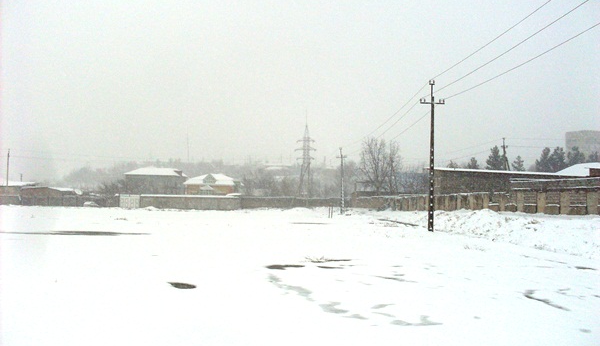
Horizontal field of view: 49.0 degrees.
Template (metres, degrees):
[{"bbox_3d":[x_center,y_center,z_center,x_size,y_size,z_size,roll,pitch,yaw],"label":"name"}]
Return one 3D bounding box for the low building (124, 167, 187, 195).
[{"bbox_3d":[-26.544,2.664,121.000,11.200,7.700,9.500,1,-2,-9],"label":"low building"}]

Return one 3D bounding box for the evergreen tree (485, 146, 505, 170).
[{"bbox_3d":[32.564,1.169,110.000,4.300,11.000,4.300,1,-2,0],"label":"evergreen tree"}]

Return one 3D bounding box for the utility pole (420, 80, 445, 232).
[{"bbox_3d":[7.946,-1.019,39.500,1.450,9.050,0.350,1,-2,-3],"label":"utility pole"}]

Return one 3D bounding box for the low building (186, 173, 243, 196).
[{"bbox_3d":[-19.838,3.819,145.850,11.500,7.200,10.000,0,-2,-2],"label":"low building"}]

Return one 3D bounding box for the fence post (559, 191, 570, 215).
[{"bbox_3d":[22.529,2.512,55.957,0.600,2.050,0.700,0,-2,-7],"label":"fence post"}]

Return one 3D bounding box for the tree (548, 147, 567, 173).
[{"bbox_3d":[44.174,1.287,113.000,4.200,11.200,4.200,1,-2,0],"label":"tree"}]

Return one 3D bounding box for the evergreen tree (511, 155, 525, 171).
[{"bbox_3d":[38.963,1.521,117.802,4.000,9.500,4.000,0,-2,0],"label":"evergreen tree"}]

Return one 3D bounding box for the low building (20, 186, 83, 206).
[{"bbox_3d":[-43.762,4.191,116.000,10.800,3.700,7.000,1,-2,-9],"label":"low building"}]

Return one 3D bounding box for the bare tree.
[{"bbox_3d":[14.483,-0.055,119.725,7.800,13.200,7.200,0,-2,0],"label":"bare tree"}]

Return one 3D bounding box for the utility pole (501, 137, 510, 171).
[{"bbox_3d":[28.632,-0.312,91.806,0.500,9.300,1.300,-1,-3,30],"label":"utility pole"}]

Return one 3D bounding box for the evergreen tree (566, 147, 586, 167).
[{"bbox_3d":[51.211,0.929,121.760,4.800,11.500,4.800,0,-2,0],"label":"evergreen tree"}]

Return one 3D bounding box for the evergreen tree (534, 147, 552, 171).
[{"bbox_3d":[41.687,1.287,113.000,4.200,11.200,4.200,1,-2,0],"label":"evergreen tree"}]

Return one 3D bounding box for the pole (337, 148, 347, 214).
[{"bbox_3d":[5.204,0.935,81.826,1.300,8.350,0.300,0,-2,-2],"label":"pole"}]

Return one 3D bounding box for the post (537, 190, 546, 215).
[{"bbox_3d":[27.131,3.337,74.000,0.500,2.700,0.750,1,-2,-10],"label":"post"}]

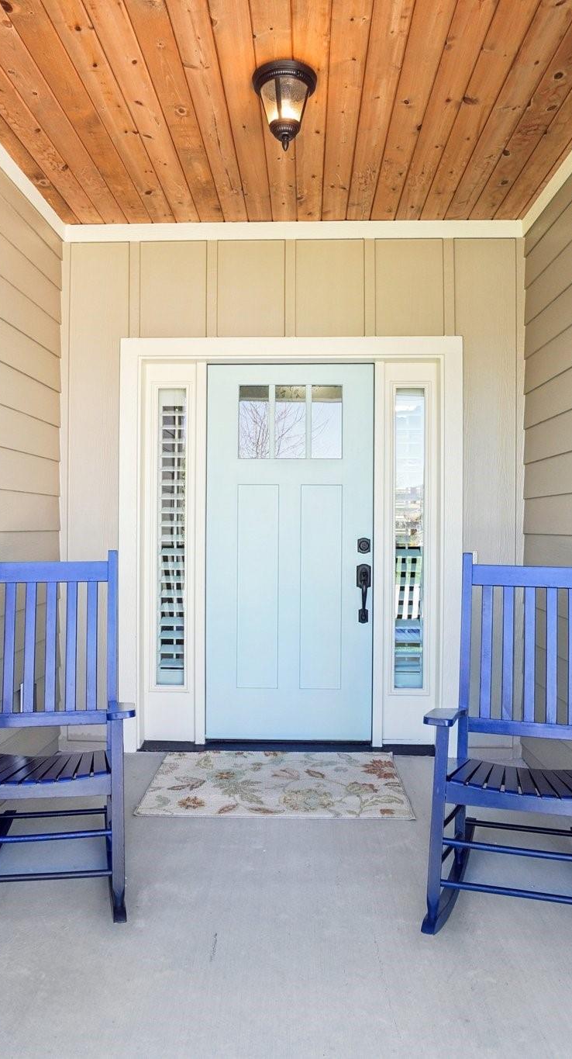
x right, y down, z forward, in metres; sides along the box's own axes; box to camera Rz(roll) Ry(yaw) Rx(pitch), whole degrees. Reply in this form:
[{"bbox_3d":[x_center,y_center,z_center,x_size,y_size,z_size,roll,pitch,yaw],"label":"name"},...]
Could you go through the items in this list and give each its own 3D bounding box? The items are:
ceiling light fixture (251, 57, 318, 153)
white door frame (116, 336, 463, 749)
[{"bbox_3d":[0.000,-1.450,2.291,0.223,0.270,0.223,0,0,2],"label":"ceiling light fixture"},{"bbox_3d":[0.024,0.079,3.500,1.780,2.160,0.140,0,0,2],"label":"white door frame"}]

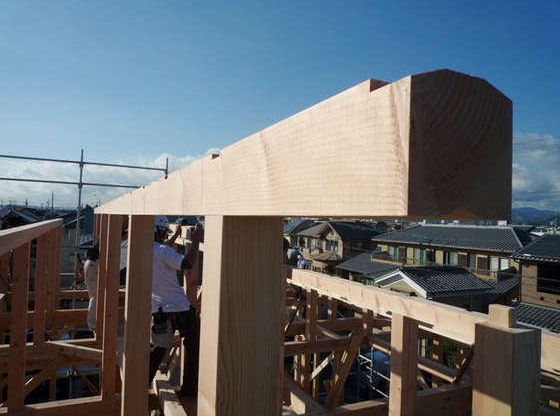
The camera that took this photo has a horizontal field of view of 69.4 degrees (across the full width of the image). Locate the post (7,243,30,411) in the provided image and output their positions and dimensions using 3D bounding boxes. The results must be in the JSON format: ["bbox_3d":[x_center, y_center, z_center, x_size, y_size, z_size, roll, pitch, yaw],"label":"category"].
[{"bbox_3d":[-2.097,0.938,3.248,0.105,1.327,0.105,2,-2,-26],"label":"post"}]

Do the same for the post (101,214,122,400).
[{"bbox_3d":[-1.477,0.851,3.548,0.105,1.586,0.105,2,-2,-26],"label":"post"}]

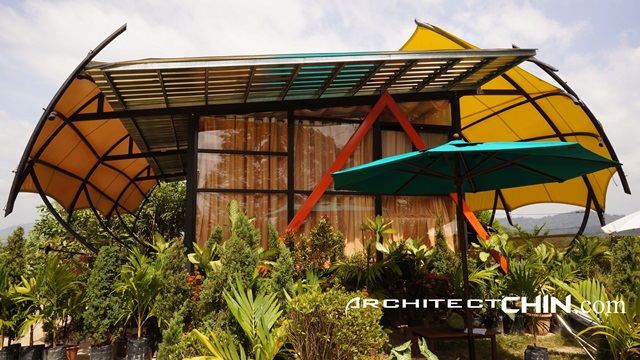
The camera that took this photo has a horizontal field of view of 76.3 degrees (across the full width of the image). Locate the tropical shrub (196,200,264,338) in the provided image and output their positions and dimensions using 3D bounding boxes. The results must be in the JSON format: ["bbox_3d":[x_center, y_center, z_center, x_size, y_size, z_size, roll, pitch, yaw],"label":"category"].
[{"bbox_3d":[-1.143,1.143,5.200,0.835,1.711,0.800,0,-6,0],"label":"tropical shrub"}]

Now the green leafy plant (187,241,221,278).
[{"bbox_3d":[-1.545,1.054,5.400,0.441,0.498,0.450,0,-6,0],"label":"green leafy plant"}]

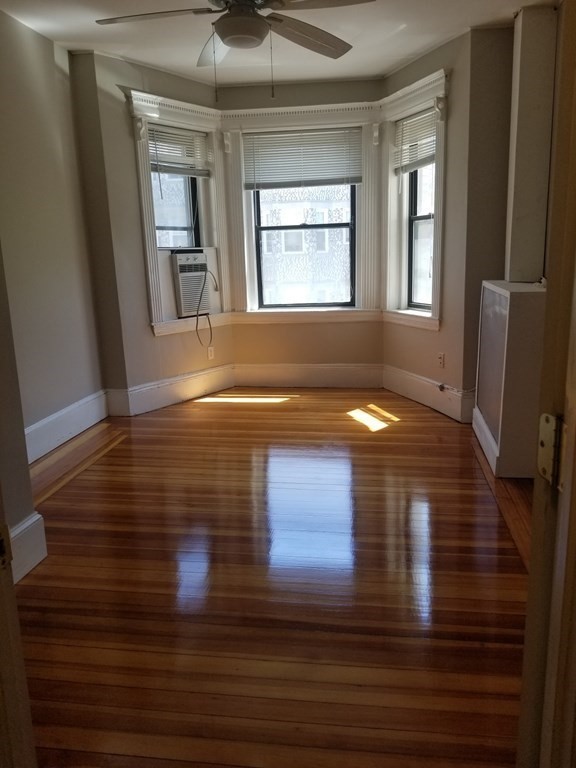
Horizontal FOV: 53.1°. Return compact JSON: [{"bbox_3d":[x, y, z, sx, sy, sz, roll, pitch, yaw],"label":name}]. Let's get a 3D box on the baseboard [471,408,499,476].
[{"bbox_3d":[1.275,0.356,3.718,0.030,0.134,0.940,1,13,10],"label":"baseboard"}]

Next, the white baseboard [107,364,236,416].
[{"bbox_3d":[-0.997,0.037,5.209,0.150,0.228,1.318,8,16,38],"label":"white baseboard"}]

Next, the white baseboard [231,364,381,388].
[{"bbox_3d":[0.192,-0.079,5.548,1.454,0.232,0.035,1,13,10],"label":"white baseboard"}]

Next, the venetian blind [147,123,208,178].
[{"bbox_3d":[-0.940,-1.996,4.942,0.045,0.390,0.723,8,16,38],"label":"venetian blind"}]

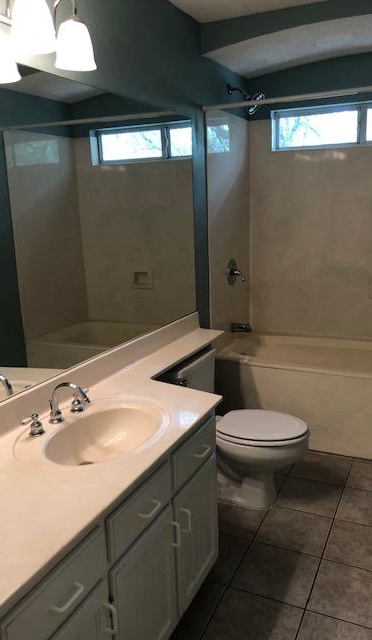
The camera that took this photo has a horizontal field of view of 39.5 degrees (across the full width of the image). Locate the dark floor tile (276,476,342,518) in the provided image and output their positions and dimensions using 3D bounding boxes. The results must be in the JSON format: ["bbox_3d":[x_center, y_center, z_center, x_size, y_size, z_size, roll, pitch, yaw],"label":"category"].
[{"bbox_3d":[0.637,0.913,2.674,0.305,0.012,0.305,4,14,25],"label":"dark floor tile"}]

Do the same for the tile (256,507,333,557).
[{"bbox_3d":[0.505,0.979,2.405,0.305,0.012,0.305,4,14,25],"label":"tile"}]

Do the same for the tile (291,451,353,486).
[{"bbox_3d":[0.771,0.843,2.948,0.303,0.010,0.310,4,14,25],"label":"tile"}]

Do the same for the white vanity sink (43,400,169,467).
[{"bbox_3d":[-0.265,0.447,1.738,0.345,0.150,0.465,4,14,25],"label":"white vanity sink"}]

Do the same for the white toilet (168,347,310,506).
[{"bbox_3d":[0.257,0.563,2.652,0.747,0.710,0.440,4,14,25],"label":"white toilet"}]

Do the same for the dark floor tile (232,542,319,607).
[{"bbox_3d":[0.370,1.038,2.128,0.303,0.010,0.303,4,14,25],"label":"dark floor tile"}]

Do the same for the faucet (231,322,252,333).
[{"bbox_3d":[0.393,0.058,3.617,0.138,0.060,0.055,4,14,25],"label":"faucet"}]

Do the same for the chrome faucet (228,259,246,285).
[{"bbox_3d":[0.358,-0.319,3.478,0.100,0.172,0.165,4,14,25],"label":"chrome faucet"}]

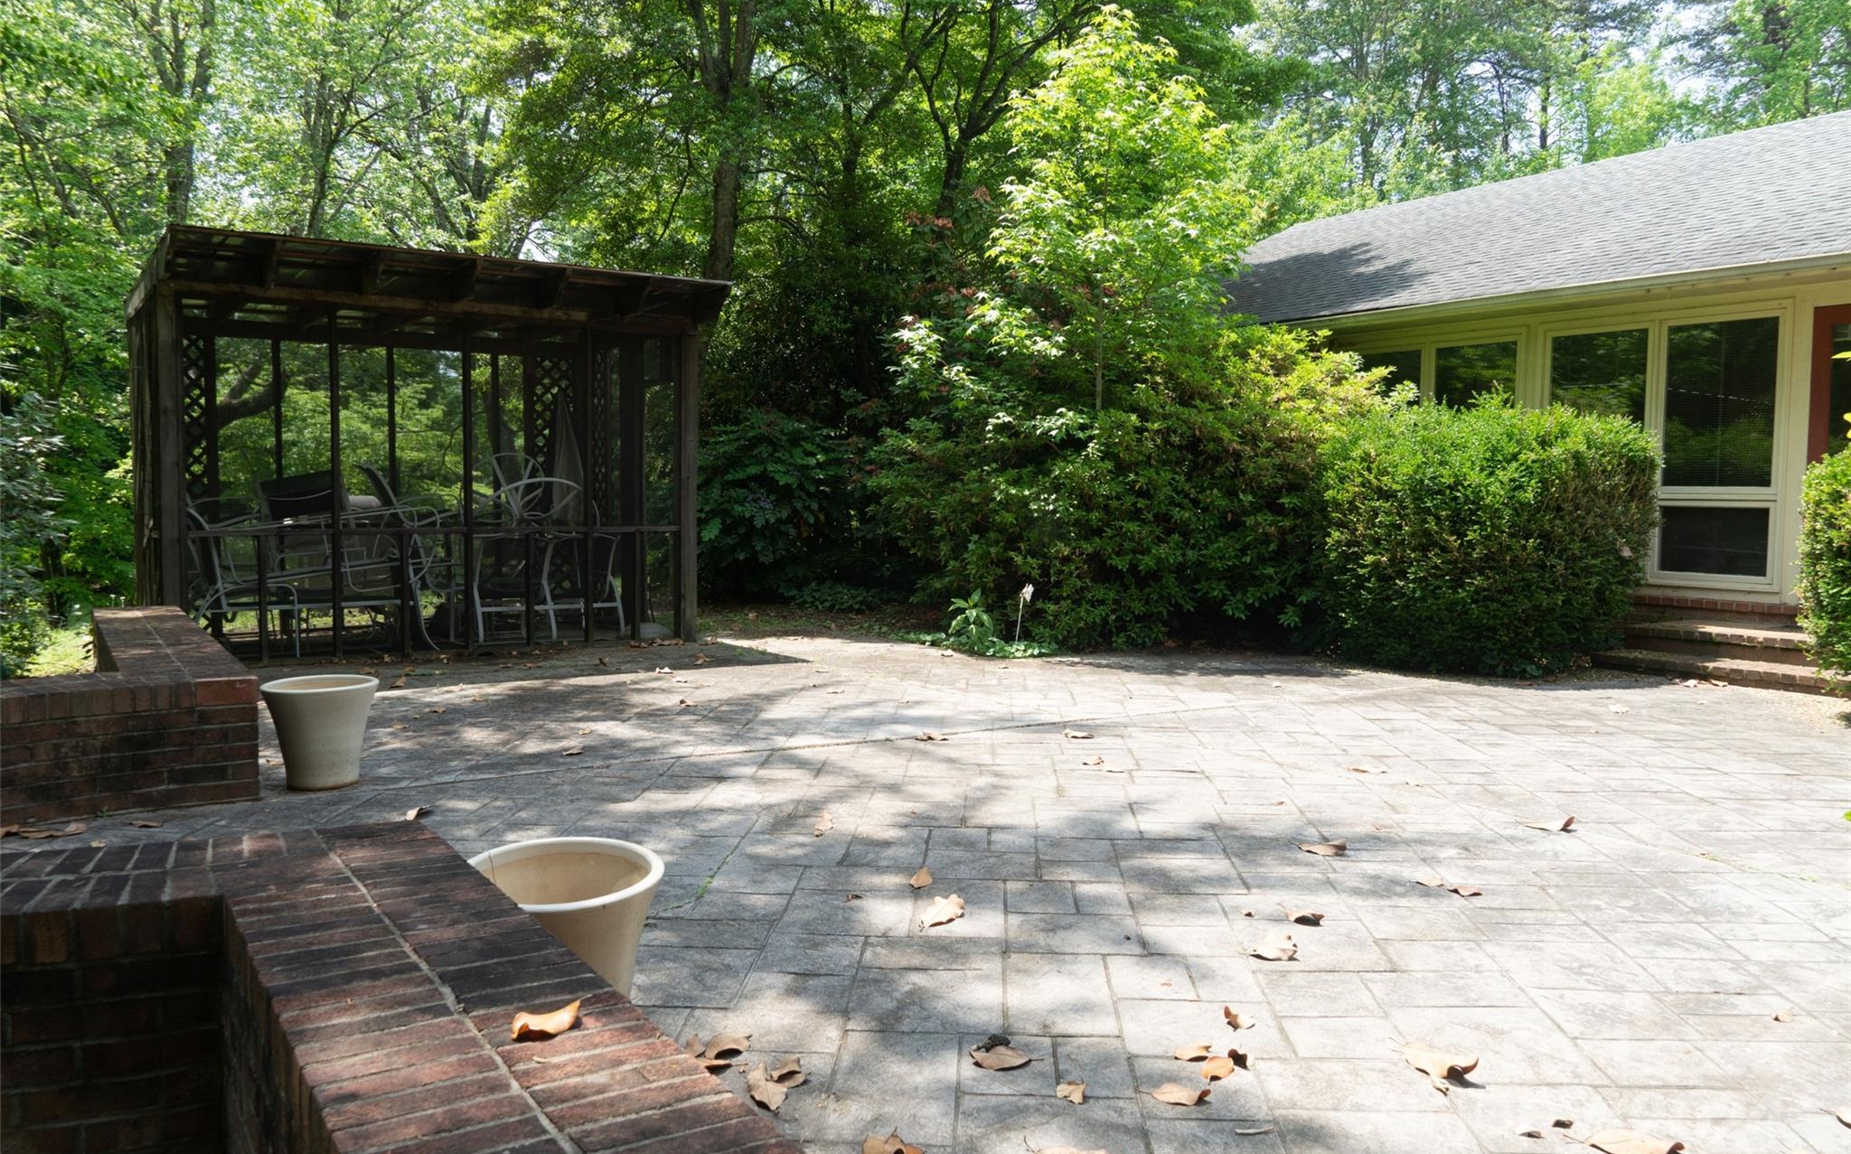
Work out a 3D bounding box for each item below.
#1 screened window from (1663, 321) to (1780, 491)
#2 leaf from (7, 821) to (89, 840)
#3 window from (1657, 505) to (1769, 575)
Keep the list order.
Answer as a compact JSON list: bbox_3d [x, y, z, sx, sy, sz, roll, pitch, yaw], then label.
[{"bbox_3d":[5.608,-1.217,9.815,0.060,1.172,0.759,-2,4,-36],"label":"screened window"},{"bbox_3d":[-2.867,0.829,4.536,0.242,0.035,0.100,0,4,-8],"label":"leaf"},{"bbox_3d":[5.601,-0.252,9.869,0.060,0.483,0.751,-2,4,-36],"label":"window"}]

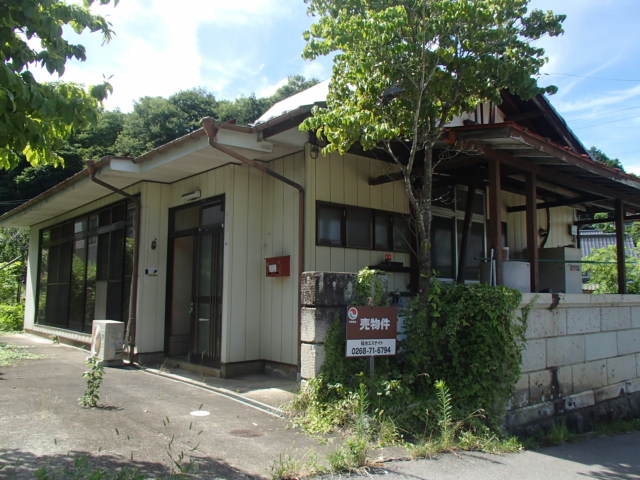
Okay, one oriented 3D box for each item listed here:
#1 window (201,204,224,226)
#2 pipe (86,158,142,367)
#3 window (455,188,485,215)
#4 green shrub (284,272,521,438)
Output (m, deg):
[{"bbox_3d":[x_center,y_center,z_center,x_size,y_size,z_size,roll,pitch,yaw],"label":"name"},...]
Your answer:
[{"bbox_3d":[-1.479,-0.321,7.097,0.061,0.259,0.589,5,-8,-41],"label":"window"},{"bbox_3d":[-3.041,0.336,7.517,0.781,2.923,0.122,5,-8,-41],"label":"pipe"},{"bbox_3d":[2.567,-0.656,8.866,0.863,0.365,0.071,5,-8,-41],"label":"window"},{"bbox_3d":[0.794,0.954,4.531,1.950,1.240,0.800,5,-8,-41],"label":"green shrub"}]

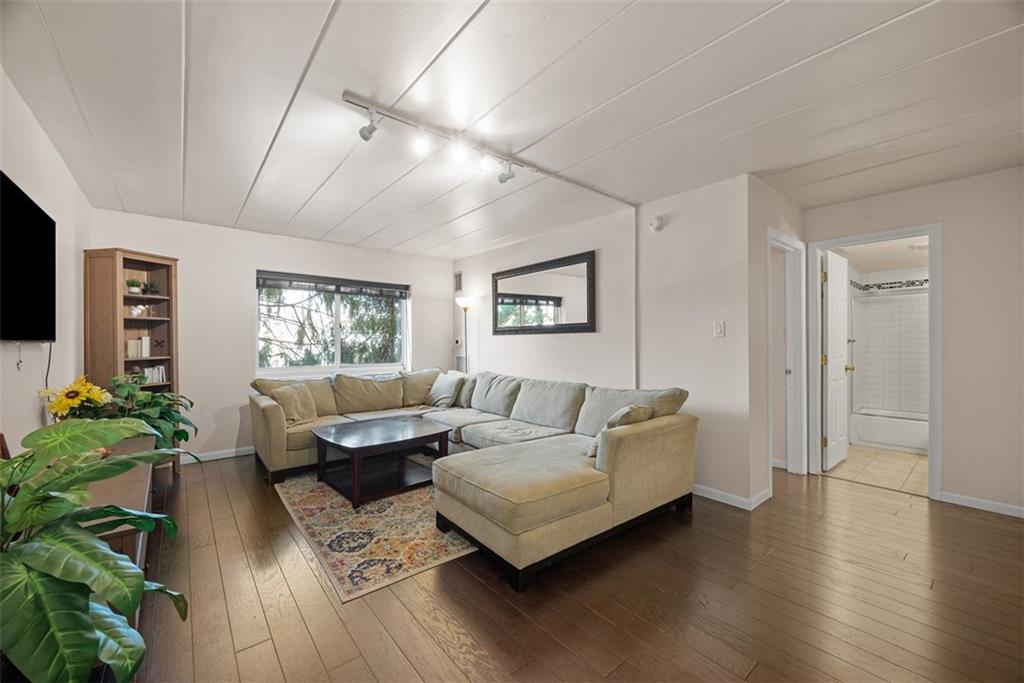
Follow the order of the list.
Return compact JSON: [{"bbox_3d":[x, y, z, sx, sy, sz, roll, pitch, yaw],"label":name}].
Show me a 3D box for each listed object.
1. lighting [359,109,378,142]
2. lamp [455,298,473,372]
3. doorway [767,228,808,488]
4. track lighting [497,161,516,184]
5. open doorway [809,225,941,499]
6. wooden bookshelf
[{"bbox_3d":[-0.723,-1.088,2.006,0.110,0.155,0.075,0,0,26],"label":"lighting"},{"bbox_3d":[-0.628,0.306,5.379,0.270,1.800,0.270,0,0,-40],"label":"lamp"},{"bbox_3d":[2.244,0.162,3.316,0.906,2.058,0.130,0,0,-40],"label":"doorway"},{"bbox_3d":[-0.033,-1.101,2.594,0.110,0.145,0.075,0,0,26],"label":"track lighting"},{"bbox_3d":[2.959,0.152,3.295,0.130,2.069,0.809,0,0,-40],"label":"open doorway"},{"bbox_3d":[-3.330,0.233,3.510,0.370,1.970,0.490,0,0,15],"label":"wooden bookshelf"}]

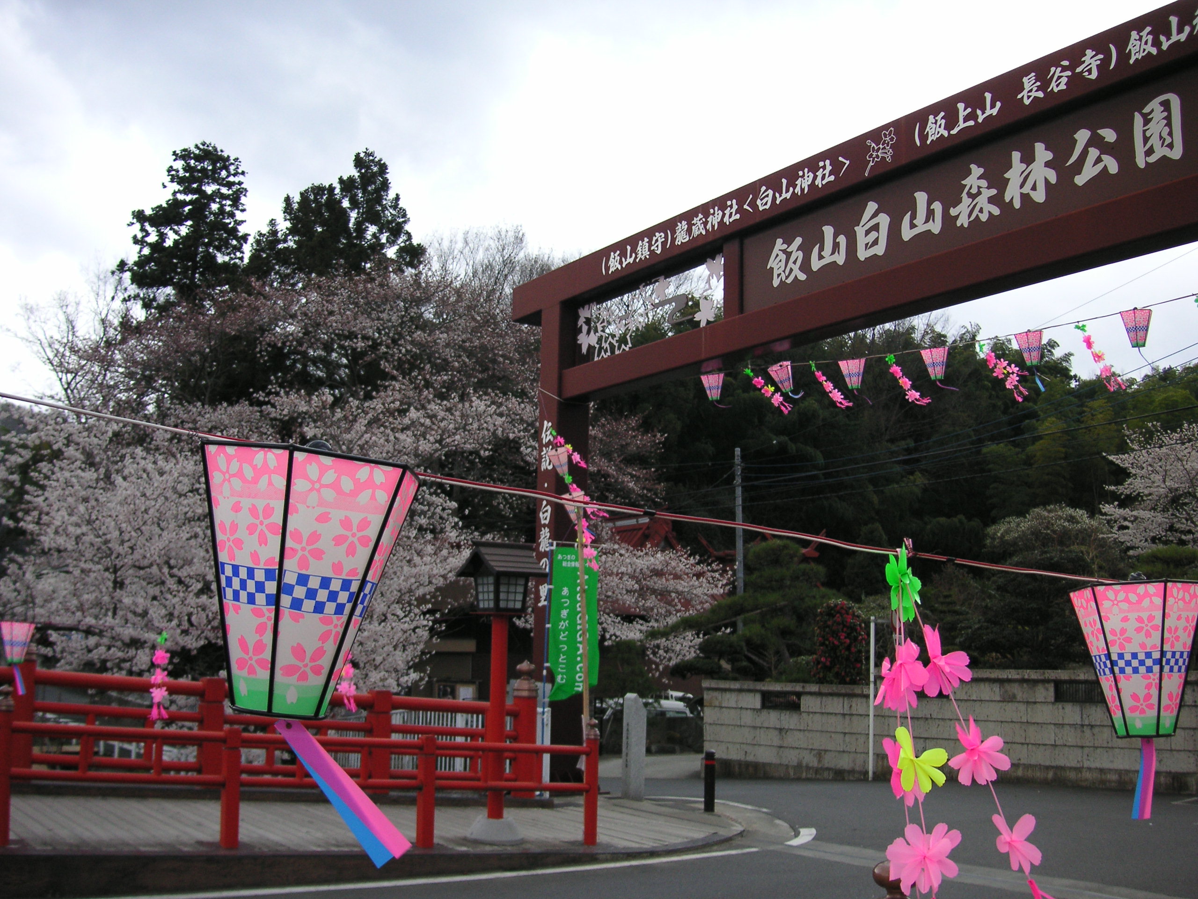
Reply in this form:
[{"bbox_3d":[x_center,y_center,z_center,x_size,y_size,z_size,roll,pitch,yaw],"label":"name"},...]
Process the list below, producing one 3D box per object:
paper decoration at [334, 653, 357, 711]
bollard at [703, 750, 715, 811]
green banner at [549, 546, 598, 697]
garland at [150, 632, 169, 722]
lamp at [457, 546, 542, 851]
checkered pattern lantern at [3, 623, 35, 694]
[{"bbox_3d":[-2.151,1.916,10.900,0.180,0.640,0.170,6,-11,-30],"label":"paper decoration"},{"bbox_3d":[1.216,3.633,14.072,0.116,0.680,0.116,6,-11,-30],"label":"bollard"},{"bbox_3d":[-0.298,2.003,14.850,0.600,1.780,0.080,6,-10,-29],"label":"green banner"},{"bbox_3d":[-3.483,1.799,10.150,0.155,0.710,0.150,6,-11,-30],"label":"garland"},{"bbox_3d":[-0.890,2.138,11.562,0.580,2.620,0.750,7,-11,-32],"label":"lamp"},{"bbox_3d":[-4.359,1.564,9.620,0.255,0.550,0.250,6,-11,-30],"label":"checkered pattern lantern"}]

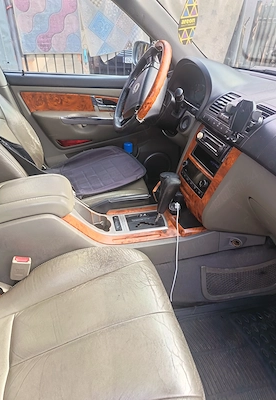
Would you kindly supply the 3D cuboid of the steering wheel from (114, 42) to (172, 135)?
[{"bbox_3d":[0.029,-0.453,1.149,0.090,0.387,0.387,21,26,-27],"label":"steering wheel"}]

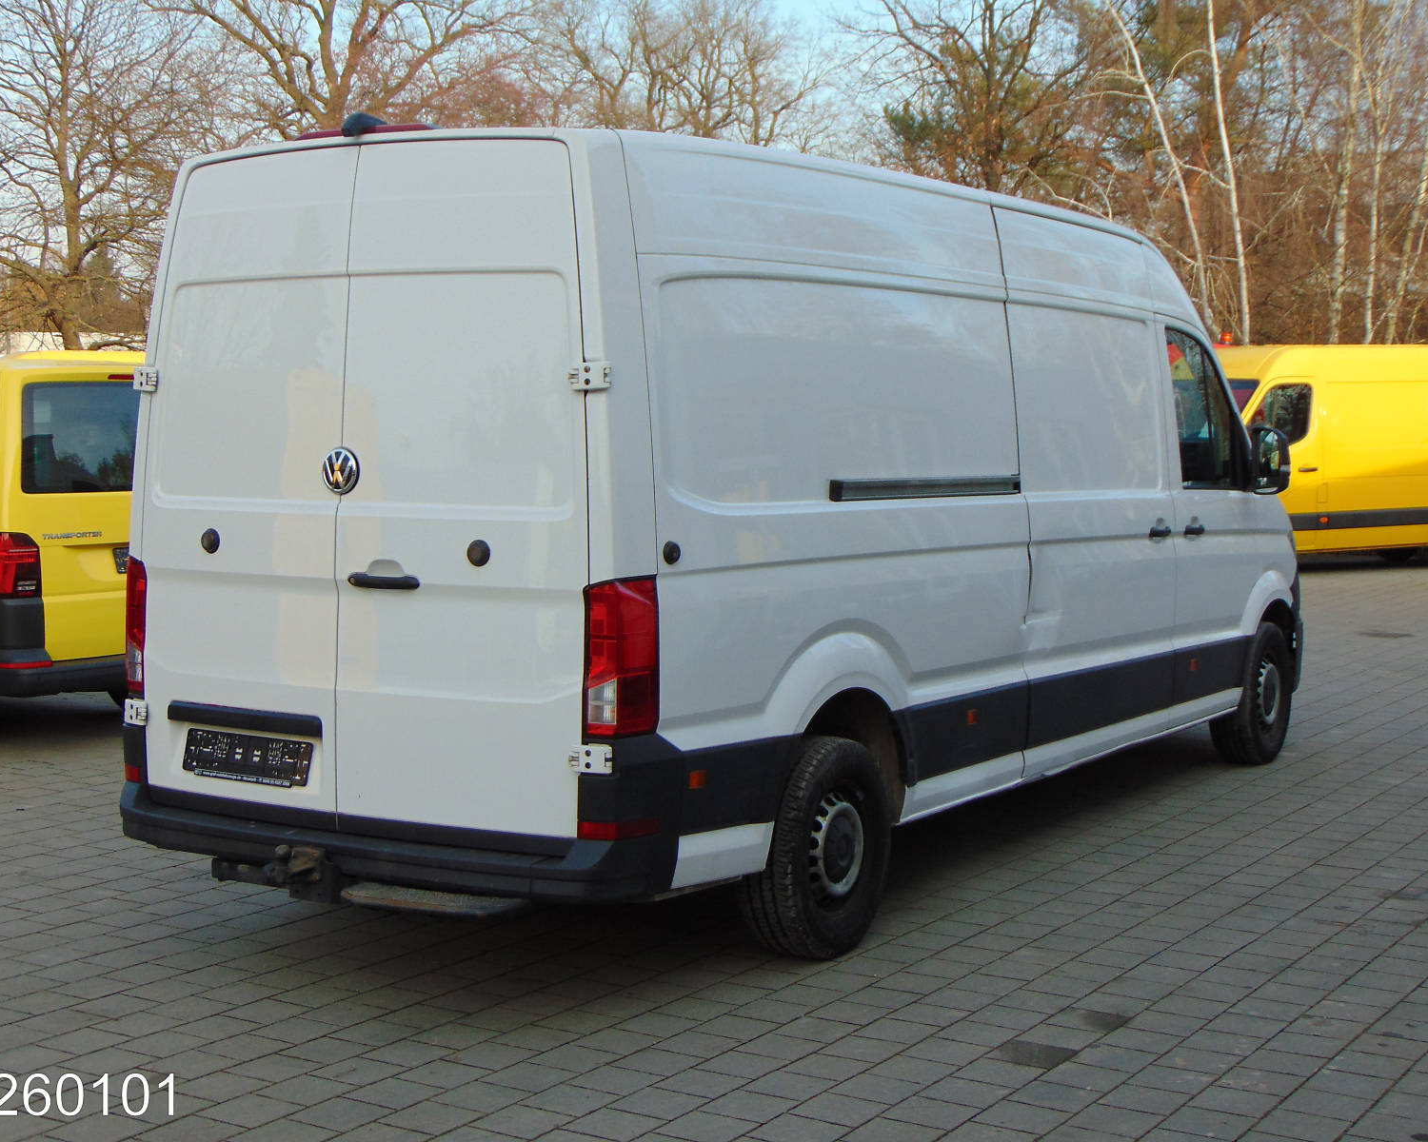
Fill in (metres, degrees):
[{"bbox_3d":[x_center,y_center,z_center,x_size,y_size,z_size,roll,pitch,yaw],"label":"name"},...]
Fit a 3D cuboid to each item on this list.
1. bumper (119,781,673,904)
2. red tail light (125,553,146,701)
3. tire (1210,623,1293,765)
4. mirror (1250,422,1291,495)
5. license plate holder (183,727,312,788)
[{"bbox_3d":[-1.043,0.786,6.584,1.970,0.185,0.350,3,5,32],"label":"bumper"},{"bbox_3d":[-1.822,0.158,7.021,0.138,0.440,0.190,3,5,32],"label":"red tail light"},{"bbox_3d":[2.682,0.608,10.975,0.230,0.696,0.708,3,5,32],"label":"tire"},{"bbox_3d":[2.594,-0.517,10.269,0.210,0.335,0.150,3,5,32],"label":"mirror"},{"bbox_3d":[-1.446,0.576,6.791,0.525,0.133,0.025,3,-6,32],"label":"license plate holder"}]

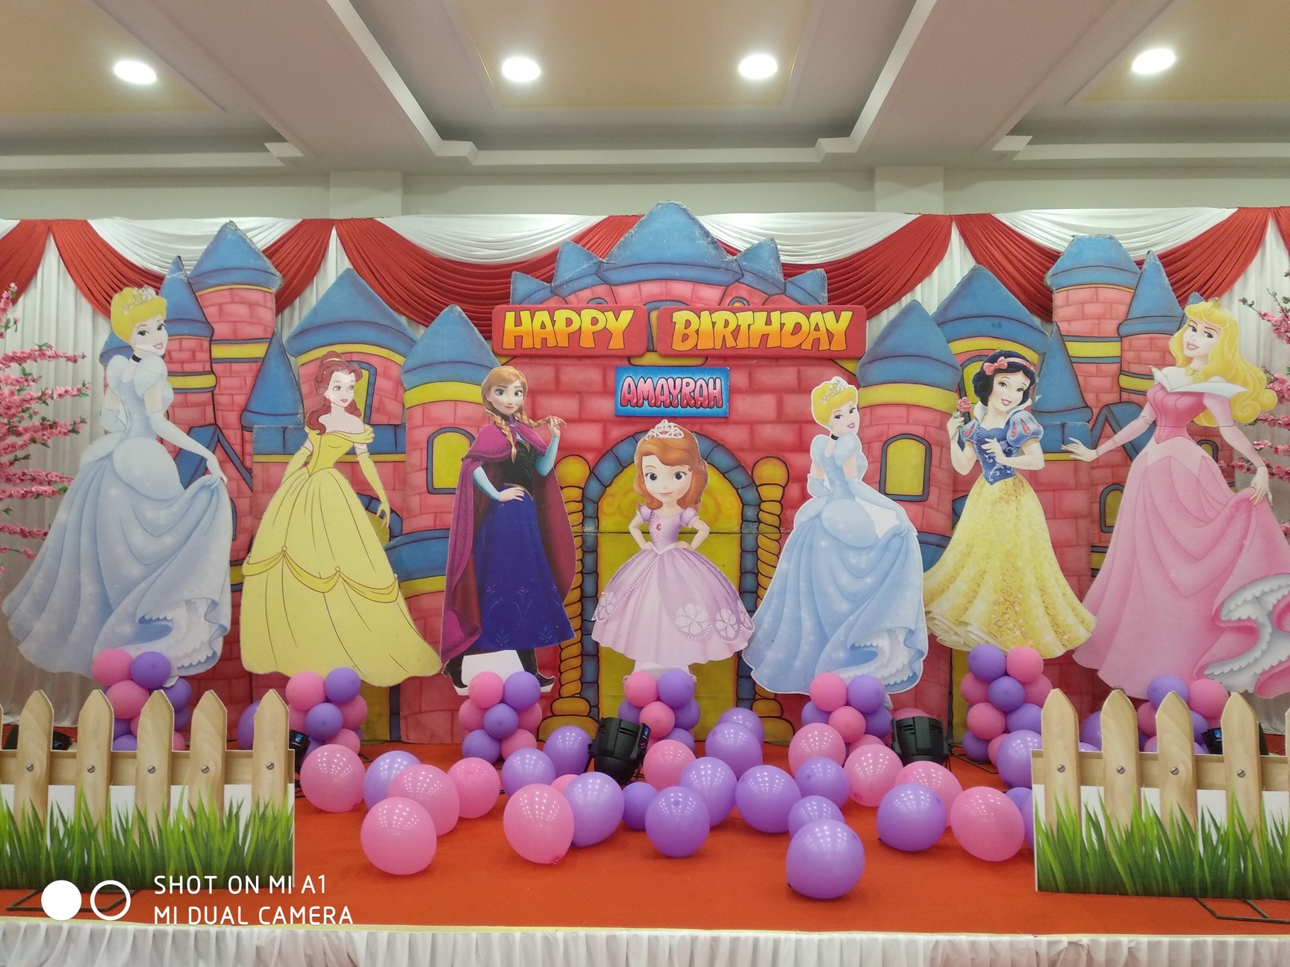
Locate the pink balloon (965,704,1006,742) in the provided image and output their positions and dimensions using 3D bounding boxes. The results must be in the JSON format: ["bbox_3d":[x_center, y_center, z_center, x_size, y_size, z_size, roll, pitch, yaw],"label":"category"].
[{"bbox_3d":[1.440,1.012,4.095,0.168,0.160,0.172,0,0,0],"label":"pink balloon"}]

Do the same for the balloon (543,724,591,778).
[{"bbox_3d":[-0.323,1.134,4.090,0.206,0.228,0.215,0,-1,0],"label":"balloon"}]

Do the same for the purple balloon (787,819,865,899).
[{"bbox_3d":[0.529,1.099,2.832,0.228,0.228,0.233,0,-1,2],"label":"purple balloon"}]

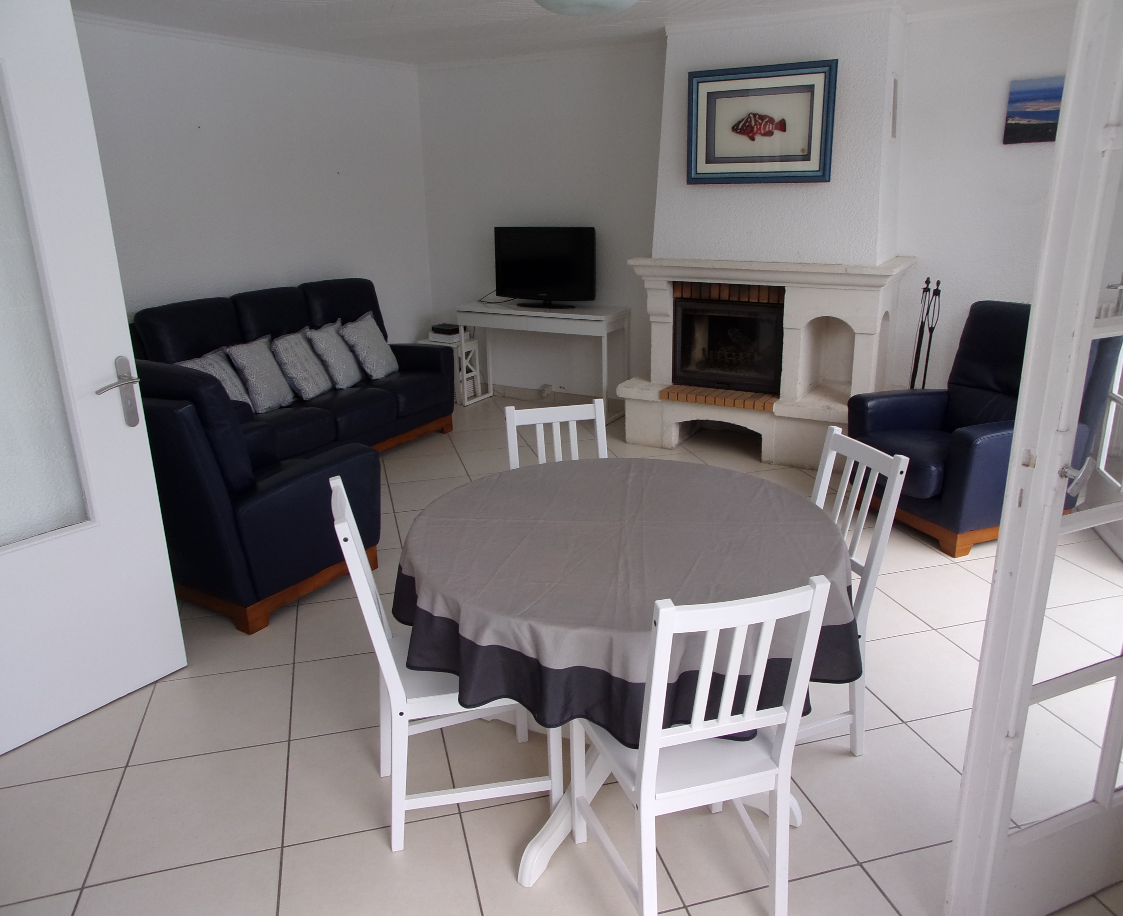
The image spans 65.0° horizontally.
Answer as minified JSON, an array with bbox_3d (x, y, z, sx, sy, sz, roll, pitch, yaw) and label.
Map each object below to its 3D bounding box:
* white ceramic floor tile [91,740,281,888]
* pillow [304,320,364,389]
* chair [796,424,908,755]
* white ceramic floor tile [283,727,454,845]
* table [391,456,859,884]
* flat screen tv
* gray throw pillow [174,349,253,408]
[{"bbox_3d":[-0.991,0.954,2.412,0.455,0.010,0.455,-6,18,-14],"label":"white ceramic floor tile"},{"bbox_3d":[-1.375,-0.622,5.410,0.140,0.380,0.345,-19,10,26],"label":"pillow"},{"bbox_3d":[0.631,0.406,2.514,0.500,0.897,0.420,-6,19,-15],"label":"chair"},{"bbox_3d":[-0.556,0.918,2.541,0.455,0.012,0.455,-6,19,-14],"label":"white ceramic floor tile"},{"bbox_3d":[0.162,0.536,2.424,1.180,0.757,1.180,-6,19,-14],"label":"table"},{"bbox_3d":[-0.117,-1.309,6.049,0.781,0.534,0.212,7,20,23],"label":"flat screen tv"},{"bbox_3d":[-1.836,-0.373,4.673,0.140,0.380,0.345,-17,10,36],"label":"gray throw pillow"}]

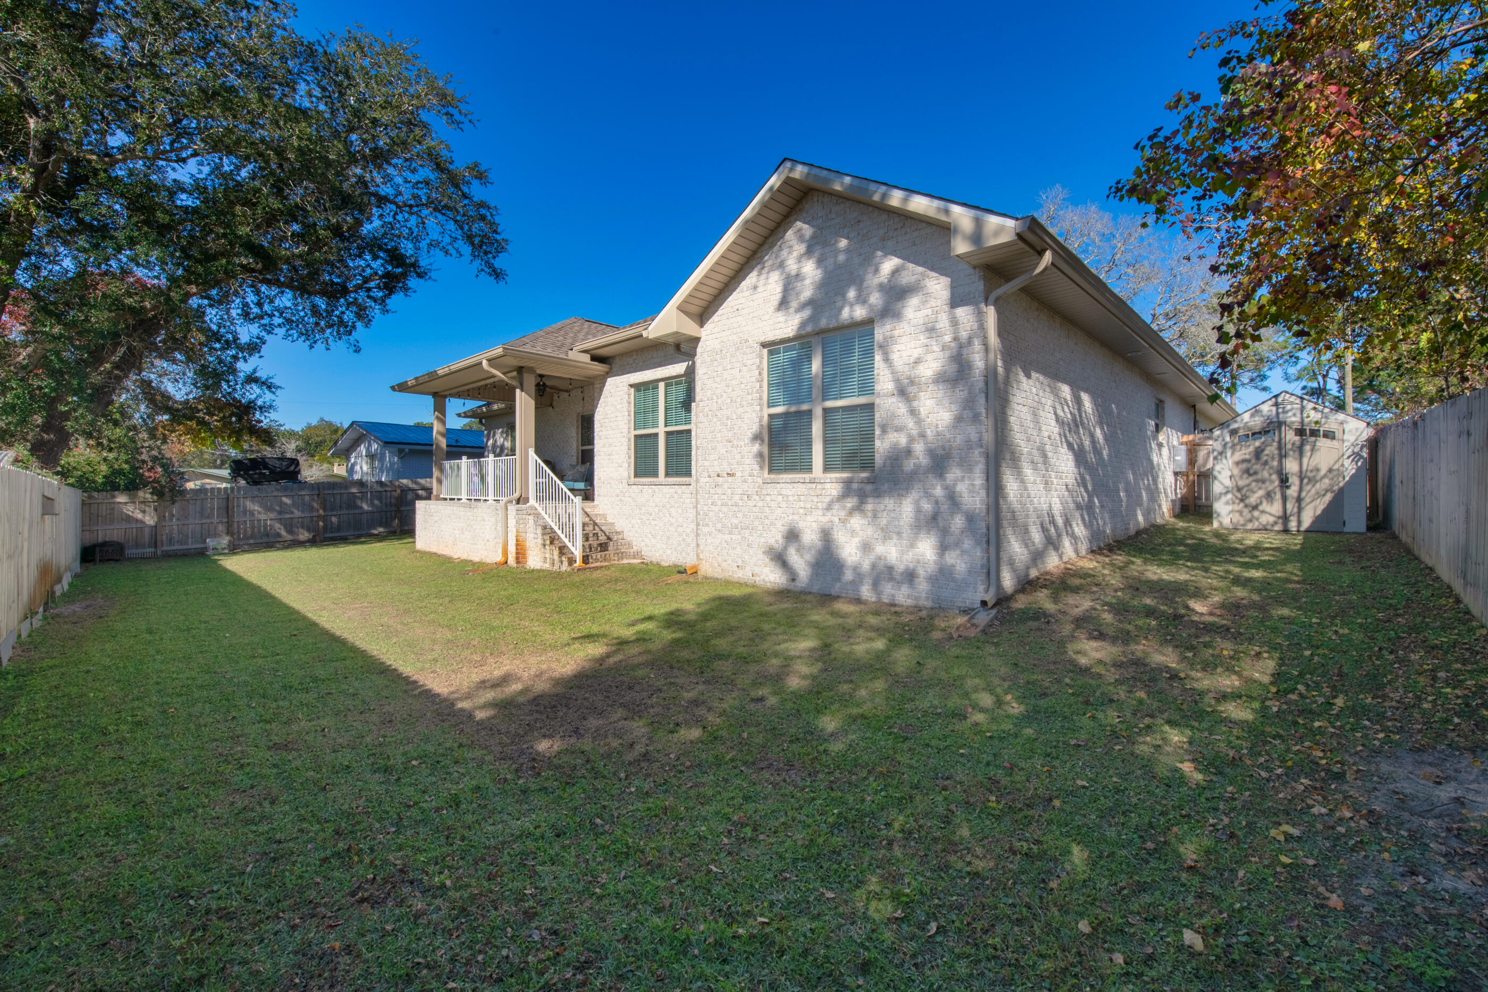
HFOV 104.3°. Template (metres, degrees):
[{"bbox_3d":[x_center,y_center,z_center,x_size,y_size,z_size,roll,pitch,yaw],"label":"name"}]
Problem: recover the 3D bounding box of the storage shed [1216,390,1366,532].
[{"bbox_3d":[10.980,-0.690,11.696,2.200,2.630,2.300,1,2,44],"label":"storage shed"}]

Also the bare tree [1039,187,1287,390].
[{"bbox_3d":[21.248,-7.980,29.991,11.000,16.100,11.000,1,2,44],"label":"bare tree"}]

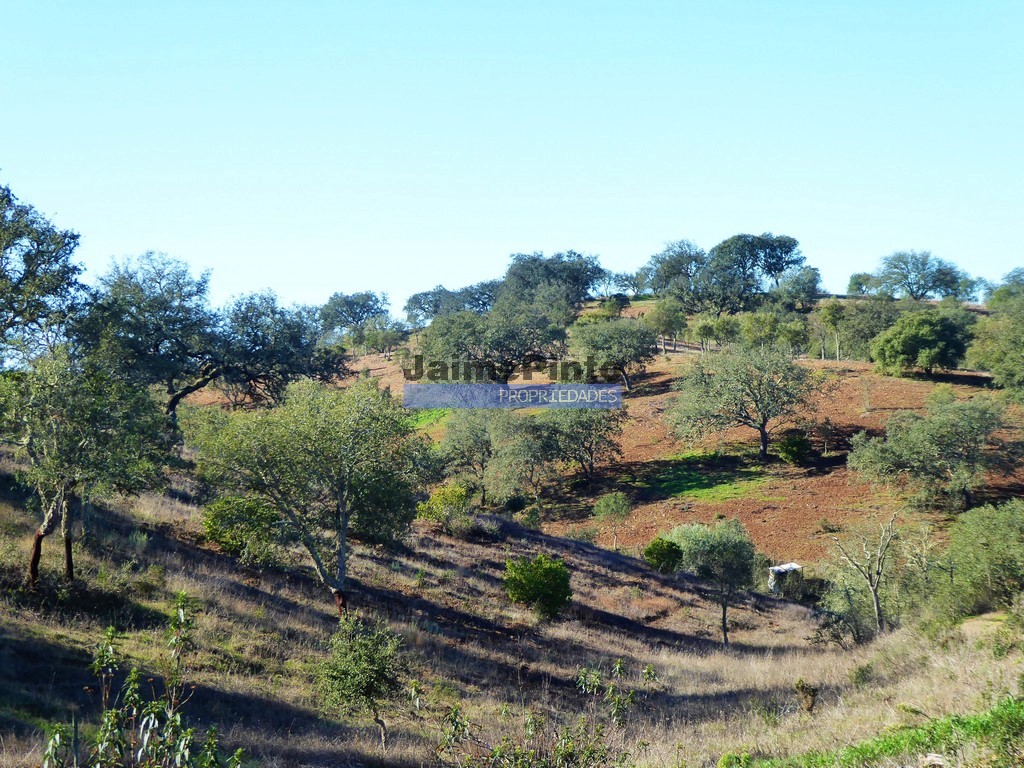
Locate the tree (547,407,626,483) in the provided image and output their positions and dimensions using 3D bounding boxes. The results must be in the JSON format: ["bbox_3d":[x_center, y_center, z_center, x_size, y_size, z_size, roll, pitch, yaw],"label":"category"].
[{"bbox_3d":[4.296,3.489,145.000,4.610,4.380,4.610,0,1,0],"label":"tree"}]

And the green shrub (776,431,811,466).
[{"bbox_3d":[13.932,3.132,124.000,1.740,1.640,1.740,0,2,0],"label":"green shrub"}]

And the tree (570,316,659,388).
[{"bbox_3d":[7.256,-2.159,178.000,6.230,5.240,5.920,0,1,0],"label":"tree"}]

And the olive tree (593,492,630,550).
[{"bbox_3d":[4.155,5.742,105.000,1.560,2.370,1.560,0,2,0],"label":"olive tree"}]

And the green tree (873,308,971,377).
[{"bbox_3d":[24.104,-2.443,148.000,5.880,3.920,5.590,0,2,0],"label":"green tree"}]

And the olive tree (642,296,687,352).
[{"bbox_3d":[9.646,-3.739,158.000,2.830,3.450,2.830,0,2,0],"label":"olive tree"}]

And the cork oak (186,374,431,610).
[{"bbox_3d":[-5.117,2.774,62.000,5.920,5.820,5.920,0,1,0],"label":"cork oak"}]

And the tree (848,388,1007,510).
[{"bbox_3d":[19.004,2.996,115.000,7.080,5.470,6.370,0,2,0],"label":"tree"}]

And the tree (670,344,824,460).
[{"bbox_3d":[11.708,0.920,125.000,7.500,5.650,6.750,0,2,0],"label":"tree"}]

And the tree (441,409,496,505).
[{"bbox_3d":[-1.955,3.258,113.000,2.470,4.230,2.470,0,2,0],"label":"tree"}]

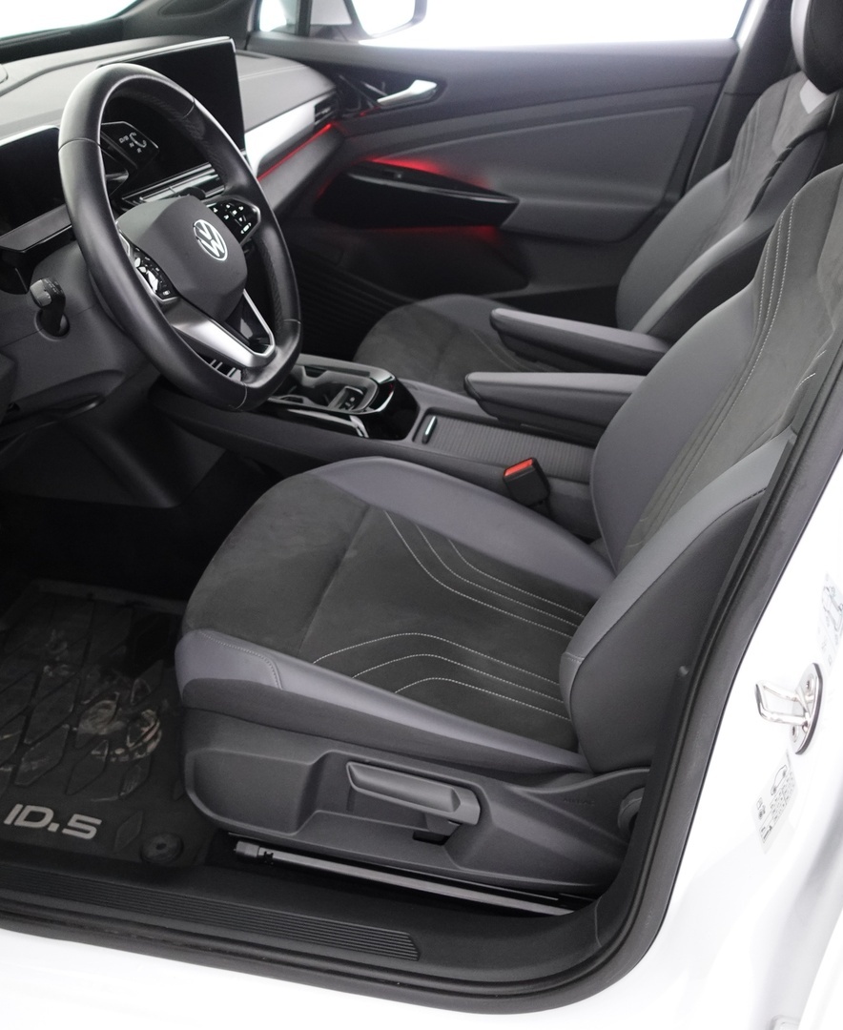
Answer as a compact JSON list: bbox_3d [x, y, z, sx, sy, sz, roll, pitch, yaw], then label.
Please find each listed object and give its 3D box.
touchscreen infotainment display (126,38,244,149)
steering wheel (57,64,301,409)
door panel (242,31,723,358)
[{"bbox_3d":[-0.338,-0.546,1.405,0.025,0.165,0.290,9,32,22],"label":"touchscreen infotainment display"},{"bbox_3d":[-0.254,-0.291,1.099,0.085,0.362,0.371,-17,25,23],"label":"steering wheel"},{"bbox_3d":[0.108,-0.631,2.093,0.950,0.630,0.130,6,32,11],"label":"door panel"}]

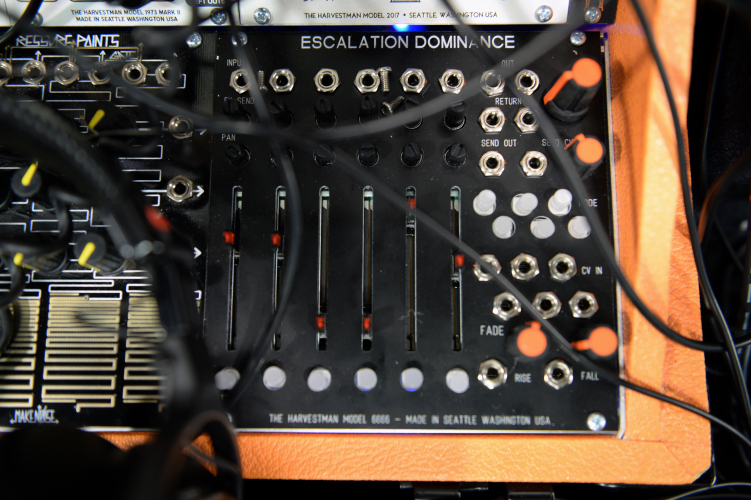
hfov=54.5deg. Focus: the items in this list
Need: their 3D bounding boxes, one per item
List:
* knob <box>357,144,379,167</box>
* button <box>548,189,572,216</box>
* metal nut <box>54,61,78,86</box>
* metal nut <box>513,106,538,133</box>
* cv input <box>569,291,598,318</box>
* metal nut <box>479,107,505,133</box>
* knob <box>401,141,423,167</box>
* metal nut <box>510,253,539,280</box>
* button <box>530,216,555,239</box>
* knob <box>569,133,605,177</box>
[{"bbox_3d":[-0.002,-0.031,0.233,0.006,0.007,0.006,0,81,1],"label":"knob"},{"bbox_3d":[0.058,-0.015,0.229,0.007,0.006,0.007,0,81,1],"label":"button"},{"bbox_3d":[-0.101,-0.058,0.239,0.008,0.003,0.008,0,81,0],"label":"metal nut"},{"bbox_3d":[0.049,-0.042,0.235,0.009,0.003,0.008,0,80,1],"label":"metal nut"},{"bbox_3d":[0.064,0.017,0.224,0.009,0.003,0.008,11,81,3],"label":"cv input"},{"bbox_3d":[0.038,-0.042,0.235,0.009,0.003,0.009,0,81,1],"label":"metal nut"},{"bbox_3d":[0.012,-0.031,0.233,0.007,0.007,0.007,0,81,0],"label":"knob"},{"bbox_3d":[0.047,0.005,0.228,0.008,0.003,0.009,-11,81,-1],"label":"metal nut"},{"bbox_3d":[0.052,-0.007,0.228,0.007,0.005,0.007,0,80,1],"label":"button"},{"bbox_3d":[0.065,-0.029,0.227,0.012,0.013,0.013,0,81,0],"label":"knob"}]

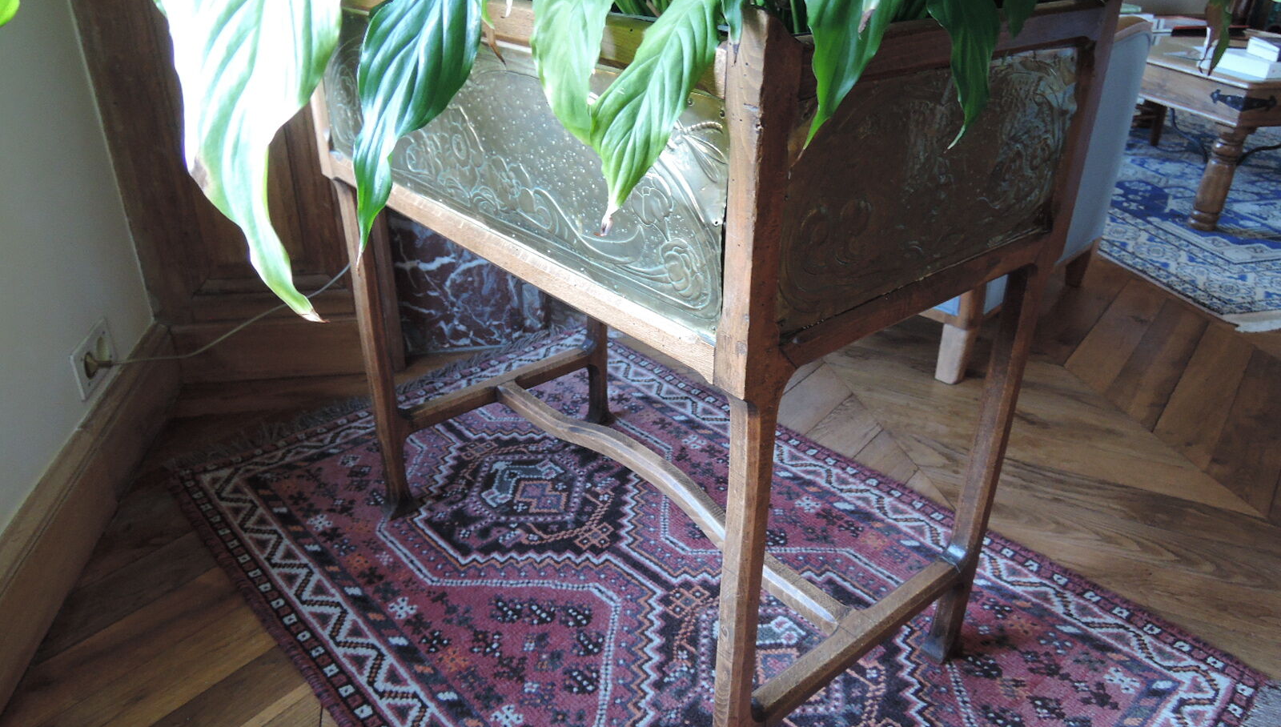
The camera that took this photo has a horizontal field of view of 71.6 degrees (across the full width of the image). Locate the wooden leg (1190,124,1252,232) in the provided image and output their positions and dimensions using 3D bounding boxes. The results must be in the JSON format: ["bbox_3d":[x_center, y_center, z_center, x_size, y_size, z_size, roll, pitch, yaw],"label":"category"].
[{"bbox_3d":[1.725,-0.552,2.644,0.087,0.308,0.087,-7,29,-13],"label":"wooden leg"}]

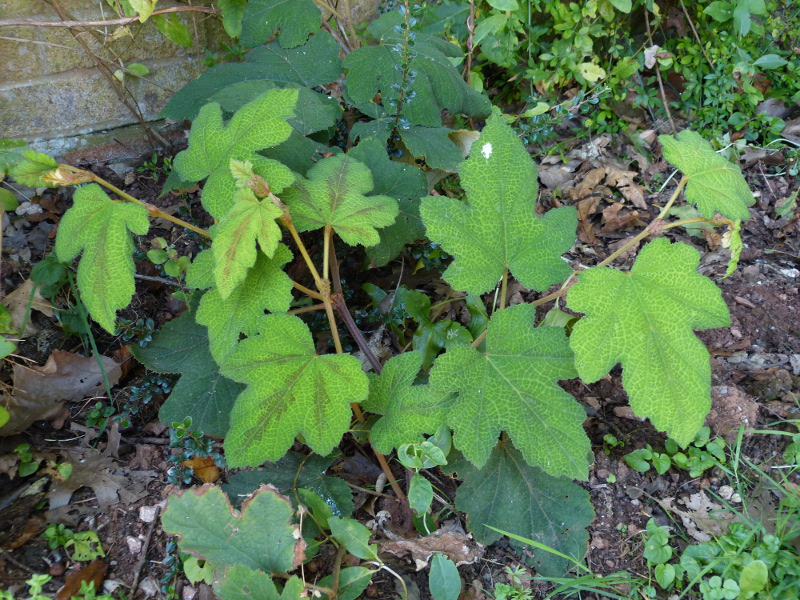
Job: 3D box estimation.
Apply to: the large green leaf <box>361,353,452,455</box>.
[{"bbox_3d":[0.014,0.080,0.691,0.087,0.035,0.078,-6,72,1],"label":"large green leaf"}]

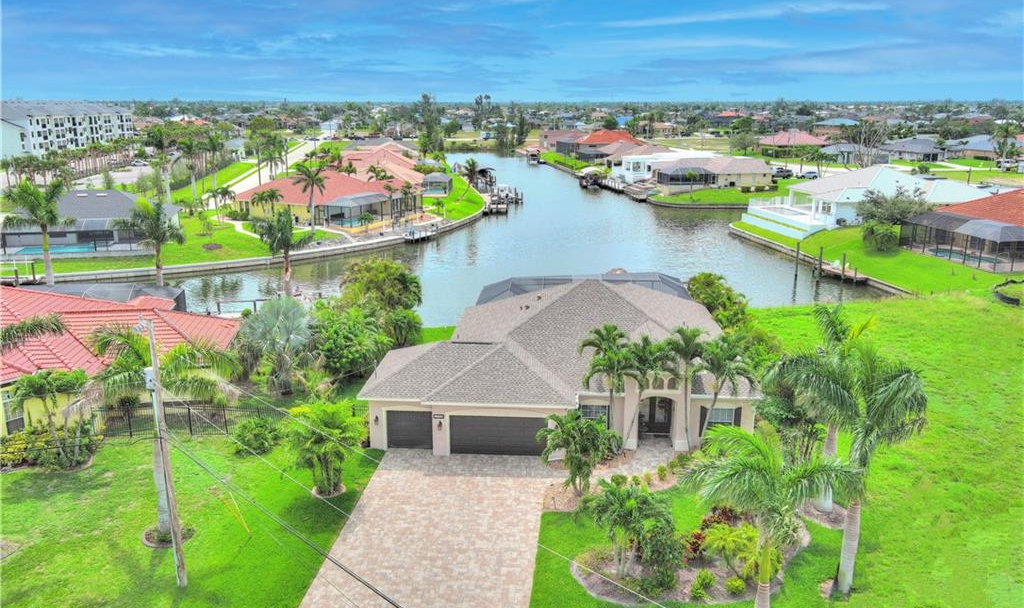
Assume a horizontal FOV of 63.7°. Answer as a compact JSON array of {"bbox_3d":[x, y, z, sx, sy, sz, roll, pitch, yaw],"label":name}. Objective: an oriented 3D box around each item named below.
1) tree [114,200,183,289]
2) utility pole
[{"bbox_3d":[-31.201,-3.768,71.170,6.000,9.812,5.800,1,14,5],"label":"tree"},{"bbox_3d":[-12.220,5.392,28.835,0.750,10.100,0.450,0,14,0],"label":"utility pole"}]

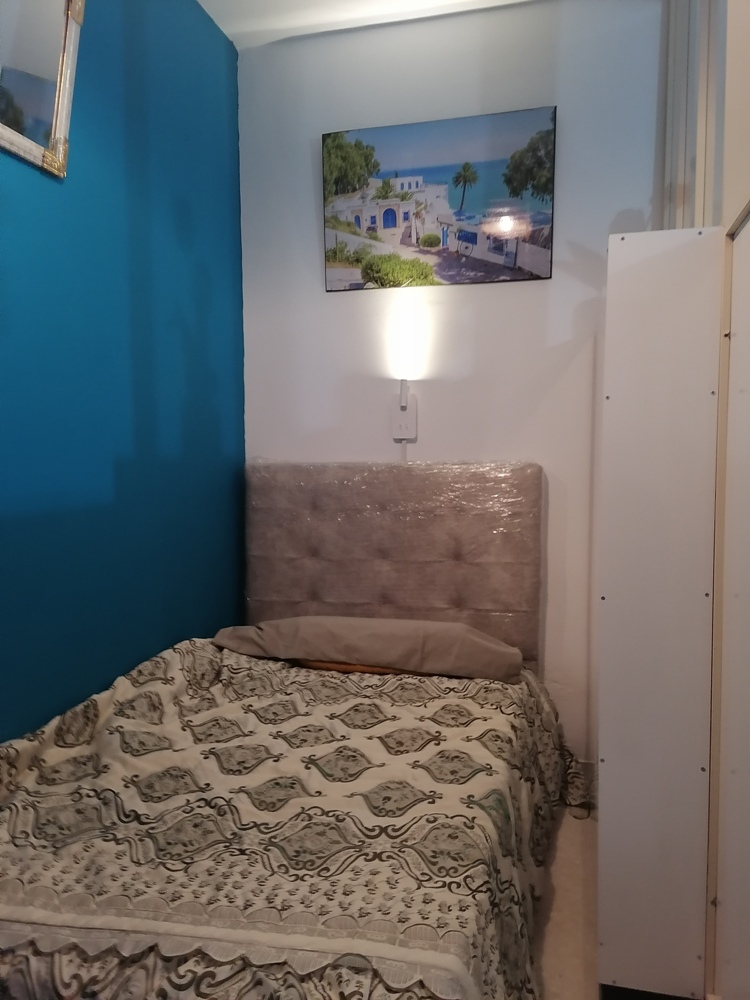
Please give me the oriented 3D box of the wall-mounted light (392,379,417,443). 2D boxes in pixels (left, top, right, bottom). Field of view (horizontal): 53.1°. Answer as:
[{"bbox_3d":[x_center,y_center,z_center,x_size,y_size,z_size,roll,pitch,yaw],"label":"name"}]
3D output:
[{"bbox_3d":[0.106,-0.318,2.682,0.085,0.217,0.080,1,4,14],"label":"wall-mounted light"}]

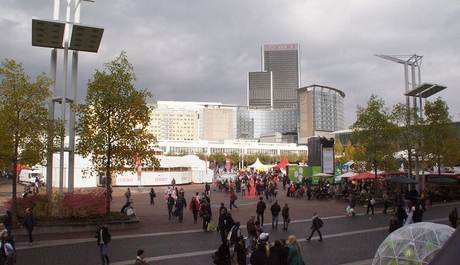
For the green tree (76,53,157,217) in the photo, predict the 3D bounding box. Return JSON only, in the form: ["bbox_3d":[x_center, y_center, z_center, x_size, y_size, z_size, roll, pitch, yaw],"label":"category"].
[{"bbox_3d":[-8.014,0.032,24.412,5.390,11.650,5.390,0,-4,0],"label":"green tree"}]

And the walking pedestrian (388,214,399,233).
[{"bbox_3d":[8.498,5.125,17.900,0.520,1.700,0.400,-2,-5,27],"label":"walking pedestrian"}]

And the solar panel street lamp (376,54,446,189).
[{"bbox_3d":[21.853,-0.924,41.800,5.000,17.080,7.200,3,-5,-30],"label":"solar panel street lamp"}]

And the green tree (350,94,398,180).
[{"bbox_3d":[16.899,1.484,40.000,5.800,12.000,5.800,0,-4,0],"label":"green tree"}]

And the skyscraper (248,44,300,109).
[{"bbox_3d":[61.890,-38.040,476.296,67.560,159.000,38.000,0,-5,-6],"label":"skyscraper"}]

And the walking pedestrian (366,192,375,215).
[{"bbox_3d":[11.174,5.648,27.390,0.700,1.720,0.550,1,-5,-14],"label":"walking pedestrian"}]

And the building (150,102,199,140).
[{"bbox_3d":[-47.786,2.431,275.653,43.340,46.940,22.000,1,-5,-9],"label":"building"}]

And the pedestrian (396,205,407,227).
[{"bbox_3d":[10.011,5.072,20.104,0.520,1.730,0.420,-3,-5,30],"label":"pedestrian"}]

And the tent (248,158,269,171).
[{"bbox_3d":[6.690,8.526,82.000,4.800,4.800,4.800,1,-4,-11],"label":"tent"}]

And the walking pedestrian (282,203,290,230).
[{"bbox_3d":[3.511,5.260,21.400,0.500,1.650,0.400,4,-5,-37],"label":"walking pedestrian"}]

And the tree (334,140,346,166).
[{"bbox_3d":[28.553,6.732,89.748,2.900,9.310,2.900,0,-4,0],"label":"tree"}]

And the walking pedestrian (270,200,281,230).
[{"bbox_3d":[2.859,5.141,21.500,0.580,1.770,0.380,0,-4,3],"label":"walking pedestrian"}]

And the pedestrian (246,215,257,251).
[{"bbox_3d":[1.044,4.850,16.500,0.450,1.740,0.520,4,-5,-37],"label":"pedestrian"}]

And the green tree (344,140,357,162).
[{"bbox_3d":[29.463,6.496,84.000,3.200,9.100,3.200,0,-4,0],"label":"green tree"}]

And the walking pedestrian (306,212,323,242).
[{"bbox_3d":[4.788,5.360,19.400,0.850,1.660,0.600,0,-4,7],"label":"walking pedestrian"}]

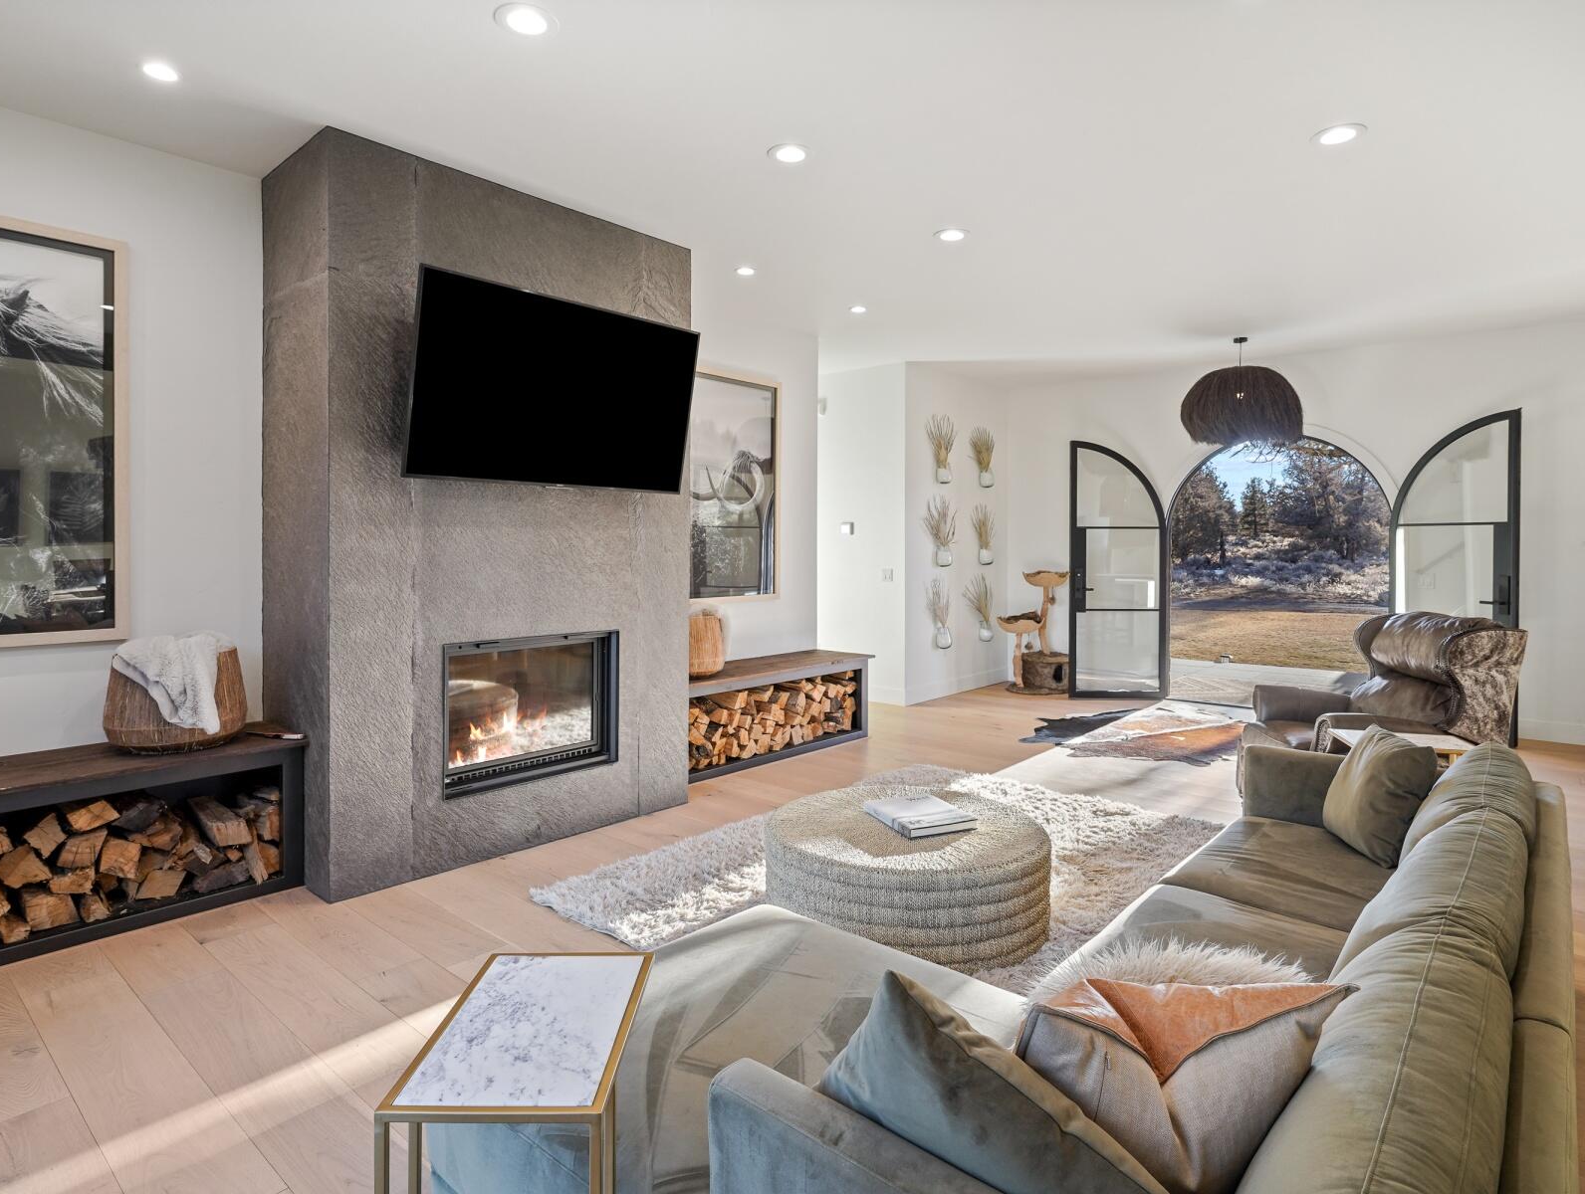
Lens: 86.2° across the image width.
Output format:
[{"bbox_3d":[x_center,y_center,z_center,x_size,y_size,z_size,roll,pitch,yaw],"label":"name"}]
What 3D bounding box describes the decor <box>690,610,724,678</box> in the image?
[{"bbox_3d":[-0.640,0.310,5.455,0.420,0.375,0.420,0,2,0],"label":"decor"}]

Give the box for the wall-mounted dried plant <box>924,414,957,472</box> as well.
[{"bbox_3d":[1.346,-1.404,7.710,0.180,0.540,0.290,1,2,42],"label":"wall-mounted dried plant"}]

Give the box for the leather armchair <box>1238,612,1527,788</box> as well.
[{"bbox_3d":[2.790,0.610,4.170,0.950,1.090,0.840,0,2,15],"label":"leather armchair"}]

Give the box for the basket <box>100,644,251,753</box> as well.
[{"bbox_3d":[-2.515,0.413,3.462,0.475,0.385,0.475,2,3,43],"label":"basket"}]

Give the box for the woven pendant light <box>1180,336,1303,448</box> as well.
[{"bbox_3d":[3.510,-1.603,6.620,0.840,0.860,0.840,1,2,41],"label":"woven pendant light"}]

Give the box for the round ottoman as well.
[{"bbox_3d":[0.428,1.025,3.220,1.060,0.355,1.060,0,2,0],"label":"round ottoman"}]

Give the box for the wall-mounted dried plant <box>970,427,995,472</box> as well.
[{"bbox_3d":[1.859,-1.457,8.290,0.160,0.460,0.250,1,2,42],"label":"wall-mounted dried plant"}]

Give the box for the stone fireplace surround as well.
[{"bbox_3d":[-1.466,-0.373,4.228,0.700,3.050,1.830,1,2,42],"label":"stone fireplace surround"}]

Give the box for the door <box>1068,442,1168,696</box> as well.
[{"bbox_3d":[3.015,-0.249,7.800,0.900,2.380,0.060,0,2,5],"label":"door"}]

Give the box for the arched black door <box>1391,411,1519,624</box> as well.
[{"bbox_3d":[4.902,-0.150,6.289,0.060,2.390,0.890,-1,3,-19],"label":"arched black door"}]

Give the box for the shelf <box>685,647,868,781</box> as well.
[{"bbox_3d":[-0.258,0.768,5.723,0.540,0.600,1.920,1,2,43],"label":"shelf"}]

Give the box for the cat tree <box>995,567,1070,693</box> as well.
[{"bbox_3d":[2.420,0.334,8.370,0.720,1.170,0.550,1,2,33],"label":"cat tree"}]

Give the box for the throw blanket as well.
[{"bbox_3d":[-2.478,0.340,3.380,0.380,0.360,0.340,-2,2,-44],"label":"throw blanket"}]

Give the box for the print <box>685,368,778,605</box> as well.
[{"bbox_3d":[-0.500,-0.762,5.864,0.050,1.615,1.180,2,3,43],"label":"print"}]

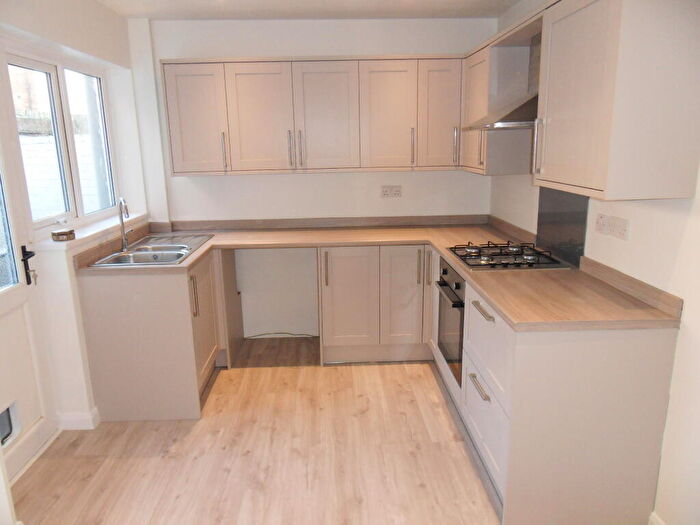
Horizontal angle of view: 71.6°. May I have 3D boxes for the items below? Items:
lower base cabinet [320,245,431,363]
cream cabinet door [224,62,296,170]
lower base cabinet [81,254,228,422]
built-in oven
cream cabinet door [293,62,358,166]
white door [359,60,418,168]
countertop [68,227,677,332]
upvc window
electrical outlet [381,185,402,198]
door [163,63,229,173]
[{"bbox_3d":[0.151,0.244,3.682,0.749,0.869,0.592,-1,14,-2],"label":"lower base cabinet"},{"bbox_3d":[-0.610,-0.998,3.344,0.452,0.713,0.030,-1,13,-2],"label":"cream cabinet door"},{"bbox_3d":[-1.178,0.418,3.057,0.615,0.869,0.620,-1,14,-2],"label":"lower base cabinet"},{"bbox_3d":[0.850,0.314,2.868,0.560,0.595,0.580,-1,14,-2],"label":"built-in oven"},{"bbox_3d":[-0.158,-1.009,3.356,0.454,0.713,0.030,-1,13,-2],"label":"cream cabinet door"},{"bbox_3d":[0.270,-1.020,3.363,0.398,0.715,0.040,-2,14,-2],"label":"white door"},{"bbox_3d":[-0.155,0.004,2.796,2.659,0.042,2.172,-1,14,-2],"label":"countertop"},{"bbox_3d":[-1.764,-0.730,3.081,0.069,1.002,1.131,-1,14,-2],"label":"upvc window"},{"bbox_3d":[0.331,-0.554,3.795,0.147,0.089,0.012,-1,14,-2],"label":"electrical outlet"},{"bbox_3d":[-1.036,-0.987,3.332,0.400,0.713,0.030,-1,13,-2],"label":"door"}]

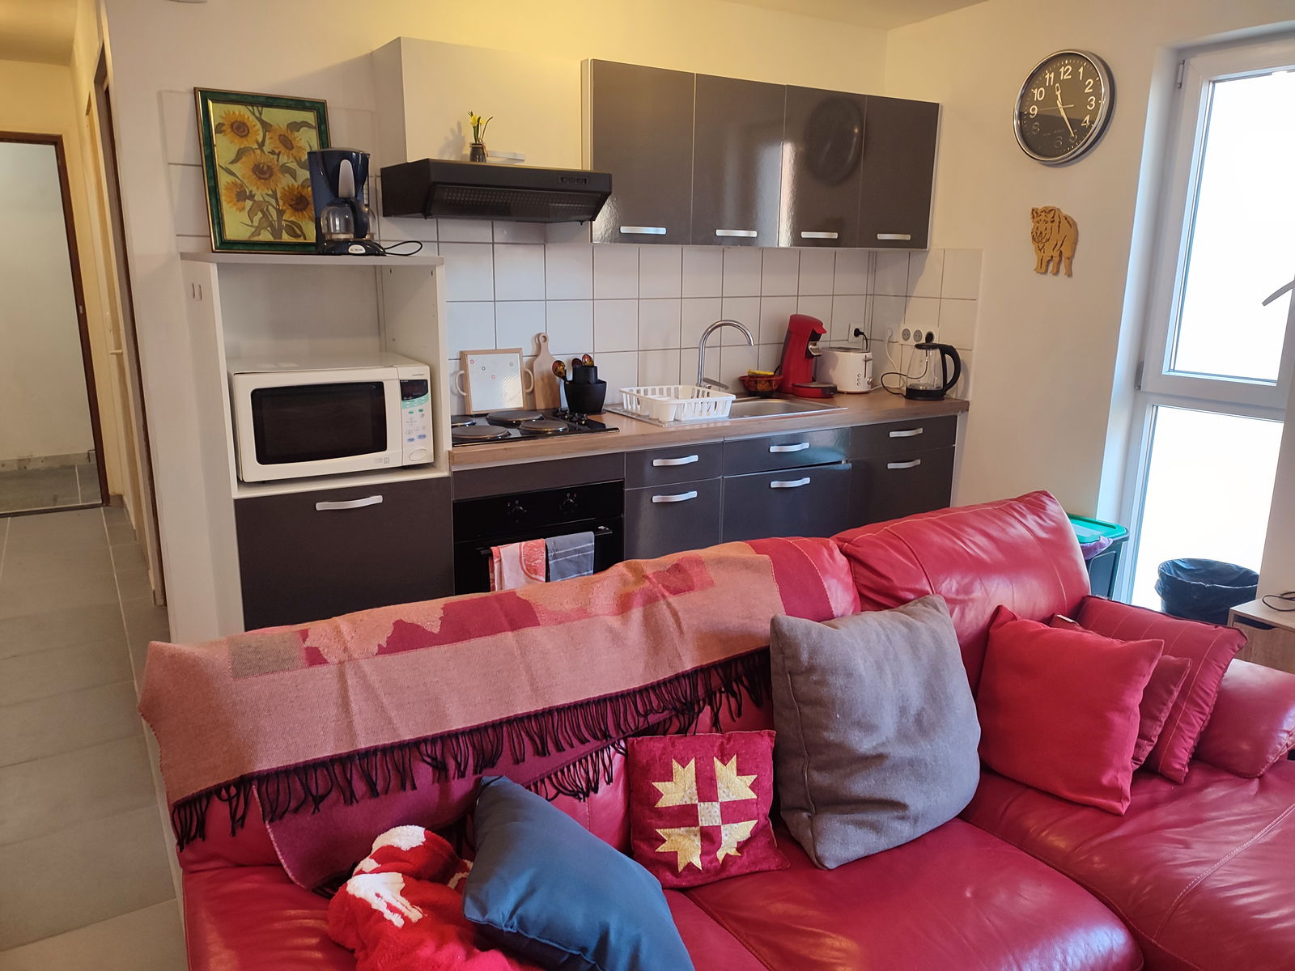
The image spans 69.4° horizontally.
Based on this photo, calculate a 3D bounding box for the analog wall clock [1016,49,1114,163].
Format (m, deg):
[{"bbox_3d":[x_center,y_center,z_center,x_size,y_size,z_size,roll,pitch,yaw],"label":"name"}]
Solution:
[{"bbox_3d":[1.473,-1.337,3.330,0.045,0.380,0.380,-8,16,-30],"label":"analog wall clock"}]

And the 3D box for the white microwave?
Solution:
[{"bbox_3d":[-0.958,-0.211,2.779,0.520,0.305,0.390,-8,16,-30],"label":"white microwave"}]

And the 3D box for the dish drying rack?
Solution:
[{"bbox_3d":[0.106,-0.297,3.424,0.295,0.083,0.325,-8,16,-30],"label":"dish drying rack"}]

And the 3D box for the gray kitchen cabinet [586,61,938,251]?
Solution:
[{"bbox_3d":[0.418,-1.215,3.603,1.599,0.573,0.328,-8,16,-30],"label":"gray kitchen cabinet"}]

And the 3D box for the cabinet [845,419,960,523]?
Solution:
[{"bbox_3d":[0.888,0.055,4.064,0.591,0.764,0.565,-8,16,-30],"label":"cabinet"}]

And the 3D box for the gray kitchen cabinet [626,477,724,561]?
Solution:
[{"bbox_3d":[-0.052,0.242,3.530,0.400,0.635,0.565,-8,16,-30],"label":"gray kitchen cabinet"}]

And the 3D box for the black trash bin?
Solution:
[{"bbox_3d":[1.835,0.495,3.115,0.314,0.430,0.314,-8,16,-30],"label":"black trash bin"}]

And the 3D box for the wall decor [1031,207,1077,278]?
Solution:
[{"bbox_3d":[1.487,-0.895,3.437,0.015,0.248,0.192,-8,16,-30],"label":"wall decor"}]

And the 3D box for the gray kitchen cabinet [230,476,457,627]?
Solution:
[{"bbox_3d":[-0.994,0.310,2.965,0.601,0.751,0.565,-8,16,-30],"label":"gray kitchen cabinet"}]

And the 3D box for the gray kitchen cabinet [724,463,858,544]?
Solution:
[{"bbox_3d":[0.377,0.185,3.781,0.600,0.635,0.565,-8,16,-30],"label":"gray kitchen cabinet"}]

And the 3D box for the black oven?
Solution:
[{"bbox_3d":[-0.468,0.247,3.247,0.594,0.596,0.570,-8,16,-30],"label":"black oven"}]

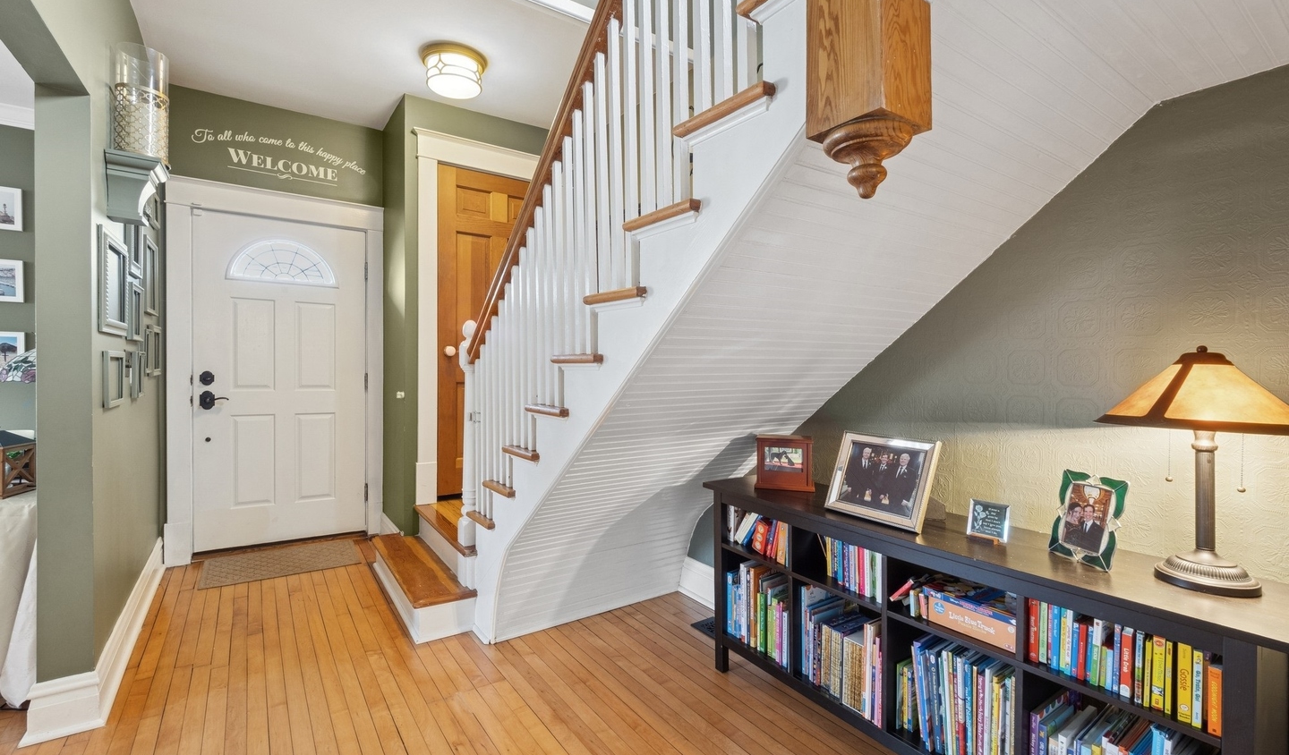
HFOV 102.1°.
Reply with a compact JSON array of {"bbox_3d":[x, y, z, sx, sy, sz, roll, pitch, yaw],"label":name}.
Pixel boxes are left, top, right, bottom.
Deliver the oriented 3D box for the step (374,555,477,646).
[{"bbox_3d":[-1.129,0.988,2.609,0.260,0.170,1.090,0,0,-35],"label":"step"}]

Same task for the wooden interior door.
[{"bbox_3d":[-0.952,-0.287,3.405,0.760,2.030,0.045,0,0,-32],"label":"wooden interior door"}]

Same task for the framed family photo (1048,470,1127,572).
[{"bbox_3d":[1.010,0.322,1.182,0.025,0.197,0.135,14,-3,-13],"label":"framed family photo"}]

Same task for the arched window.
[{"bbox_3d":[-2.261,-0.722,3.280,0.580,0.272,0.040,0,0,-32],"label":"arched window"}]

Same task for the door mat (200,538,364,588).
[{"bbox_3d":[-2.084,1.063,3.013,0.745,0.012,0.490,0,0,-32],"label":"door mat"}]

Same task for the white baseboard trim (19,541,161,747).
[{"bbox_3d":[-2.240,0.983,2.213,0.181,0.180,1.639,0,1,-37],"label":"white baseboard trim"}]

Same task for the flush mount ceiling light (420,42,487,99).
[{"bbox_3d":[-1.005,-1.609,2.760,0.338,0.126,0.338,0,0,-32],"label":"flush mount ceiling light"}]

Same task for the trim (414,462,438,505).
[{"bbox_3d":[-1.305,0.626,3.116,0.120,0.255,0.030,0,0,-32],"label":"trim"}]

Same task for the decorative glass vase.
[{"bbox_3d":[-1.826,-0.985,1.900,0.145,0.390,0.145,0,1,-37],"label":"decorative glass vase"}]

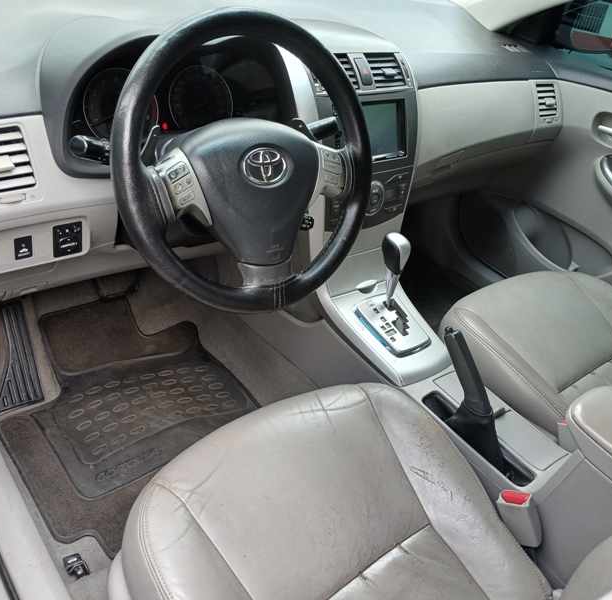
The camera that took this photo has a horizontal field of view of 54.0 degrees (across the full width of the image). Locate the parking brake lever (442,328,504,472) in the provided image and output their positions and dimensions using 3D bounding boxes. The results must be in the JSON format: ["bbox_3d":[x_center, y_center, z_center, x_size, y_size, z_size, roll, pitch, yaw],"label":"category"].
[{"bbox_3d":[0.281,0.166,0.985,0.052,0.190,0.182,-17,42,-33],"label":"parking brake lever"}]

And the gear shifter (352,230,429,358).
[{"bbox_3d":[0.174,-0.017,1.138,0.106,0.185,0.150,-17,42,-33],"label":"gear shifter"}]

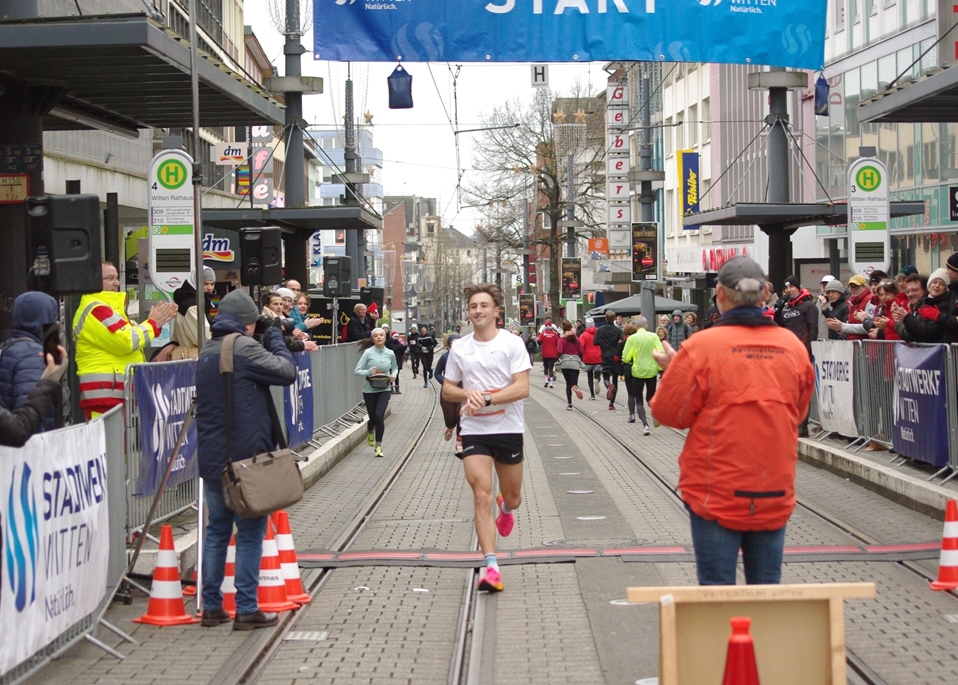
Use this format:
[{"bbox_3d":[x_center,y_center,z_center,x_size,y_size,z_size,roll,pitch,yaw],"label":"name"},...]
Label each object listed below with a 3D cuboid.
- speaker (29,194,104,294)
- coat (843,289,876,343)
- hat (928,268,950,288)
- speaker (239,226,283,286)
[{"bbox_3d":[-2.705,-0.638,15.200,0.380,0.637,0.360,-1,0,30],"label":"speaker"},{"bbox_3d":[4.456,-0.210,27.200,0.350,0.760,0.470,-1,0,-41],"label":"coat"},{"bbox_3d":[4.293,-0.598,21.800,0.205,0.210,0.230,-1,0,18],"label":"hat"},{"bbox_3d":[-2.368,-0.943,25.300,0.370,0.625,0.340,-1,0,24],"label":"speaker"}]

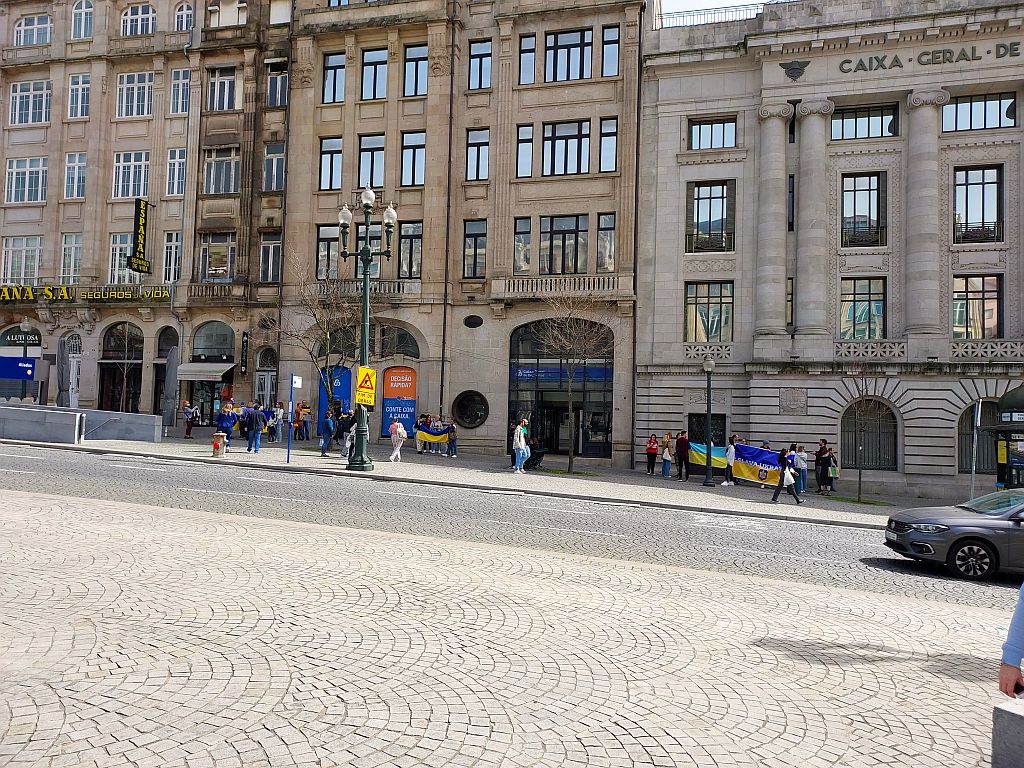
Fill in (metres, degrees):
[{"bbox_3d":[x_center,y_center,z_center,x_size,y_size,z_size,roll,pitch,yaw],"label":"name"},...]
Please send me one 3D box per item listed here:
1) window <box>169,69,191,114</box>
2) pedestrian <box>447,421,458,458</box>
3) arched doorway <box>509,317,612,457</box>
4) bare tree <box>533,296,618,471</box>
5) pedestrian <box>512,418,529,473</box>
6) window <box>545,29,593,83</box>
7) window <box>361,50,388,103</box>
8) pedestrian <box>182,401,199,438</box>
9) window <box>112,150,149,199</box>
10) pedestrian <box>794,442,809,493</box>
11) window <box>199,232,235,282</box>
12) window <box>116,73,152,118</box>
[{"bbox_3d":[-15.643,-13.818,39.119,0.968,2.104,0.200,1,-2,14],"label":"window"},{"bbox_3d":[-2.514,2.303,35.000,0.500,1.648,0.500,2,-3,-13],"label":"pedestrian"},{"bbox_3d":[2.002,0.201,34.060,4.349,5.668,0.500,1,-2,14],"label":"arched doorway"},{"bbox_3d":[2.072,-0.087,28.618,3.100,6.300,3.000,1,-3,16],"label":"bare tree"},{"bbox_3d":[0.285,2.033,27.222,0.550,1.778,0.500,1,-2,14],"label":"pedestrian"},{"bbox_3d":[2.584,-14.982,37.758,2.193,2.385,0.200,1,-3,16],"label":"window"},{"bbox_3d":[-6.405,-14.446,38.697,1.293,2.416,0.200,1,-3,15],"label":"window"},{"bbox_3d":[-13.313,1.478,34.300,0.550,1.582,0.460,1,-3,9],"label":"pedestrian"},{"bbox_3d":[-18.212,-10.007,39.608,1.990,2.223,0.200,1,-2,14],"label":"window"},{"bbox_3d":[9.308,2.686,26.568,0.480,1.600,0.360,0,-3,30],"label":"pedestrian"},{"bbox_3d":[-13.581,-5.840,38.231,1.877,2.348,0.200,1,-2,14],"label":"window"},{"bbox_3d":[-18.938,-14.518,41.625,2.177,2.265,0.200,1,-3,16],"label":"window"}]

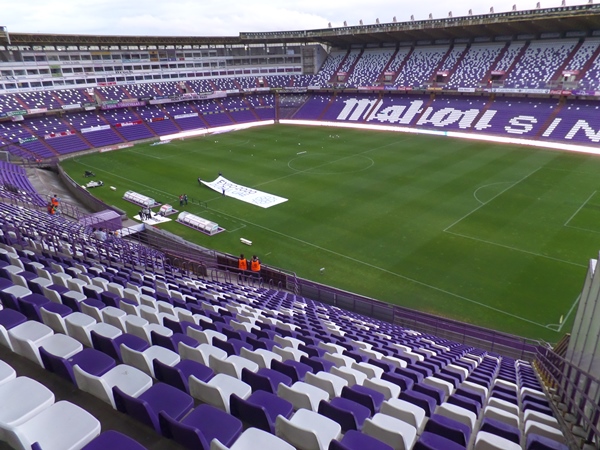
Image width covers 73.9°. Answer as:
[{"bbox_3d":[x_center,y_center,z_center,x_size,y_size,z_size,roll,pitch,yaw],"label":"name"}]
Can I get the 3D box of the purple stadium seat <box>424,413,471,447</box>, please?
[{"bbox_3d":[1.679,2.257,4.527,0.437,0.348,0.435,11,25,29],"label":"purple stadium seat"}]

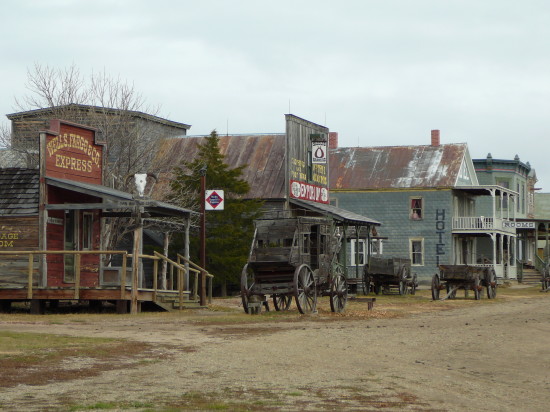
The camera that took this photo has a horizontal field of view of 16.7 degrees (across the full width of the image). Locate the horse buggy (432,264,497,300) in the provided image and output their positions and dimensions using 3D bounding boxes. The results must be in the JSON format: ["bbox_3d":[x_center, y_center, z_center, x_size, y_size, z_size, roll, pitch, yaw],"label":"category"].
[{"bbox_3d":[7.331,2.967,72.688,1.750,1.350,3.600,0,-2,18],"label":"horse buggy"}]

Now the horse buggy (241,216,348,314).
[{"bbox_3d":[0.550,1.617,51.500,1.850,2.650,3.600,-1,-2,21],"label":"horse buggy"}]

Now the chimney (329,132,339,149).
[{"bbox_3d":[3.970,-4.415,126.900,0.540,1.150,0.540,0,-2,16],"label":"chimney"}]

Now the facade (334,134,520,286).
[{"bbox_3d":[8.840,0.220,125.400,13.200,9.900,9.200,0,-2,16],"label":"facade"}]

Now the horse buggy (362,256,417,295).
[{"bbox_3d":[4.920,2.996,80.100,1.750,1.600,3.400,0,-2,15],"label":"horse buggy"}]

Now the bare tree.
[{"bbox_3d":[-6.120,-0.700,66.000,5.800,8.100,6.100,0,-2,0],"label":"bare tree"}]

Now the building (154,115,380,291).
[{"bbox_3d":[-0.427,0.100,80.660,8.900,7.400,8.700,0,-2,13],"label":"building"}]

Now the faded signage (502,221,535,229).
[{"bbox_3d":[15.800,1.217,121.300,2.050,0.460,0.080,0,-2,15],"label":"faded signage"}]

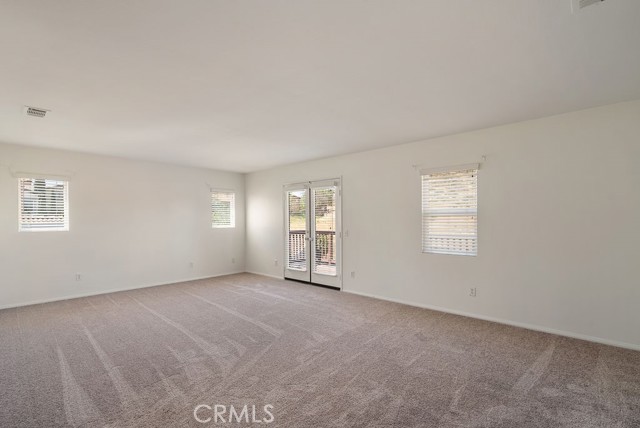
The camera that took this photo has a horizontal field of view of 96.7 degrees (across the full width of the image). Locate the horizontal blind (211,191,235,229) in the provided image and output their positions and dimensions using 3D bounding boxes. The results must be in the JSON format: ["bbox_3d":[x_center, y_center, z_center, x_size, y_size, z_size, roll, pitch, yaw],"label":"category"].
[{"bbox_3d":[-2.267,-0.115,6.699,0.100,0.890,0.614,-1,-2,43],"label":"horizontal blind"}]

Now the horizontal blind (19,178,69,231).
[{"bbox_3d":[-4.339,-0.144,4.495,0.100,0.860,0.584,-1,-2,43],"label":"horizontal blind"}]

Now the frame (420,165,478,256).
[{"bbox_3d":[1.772,-0.043,3.925,0.746,1.200,0.100,-1,-2,41],"label":"frame"}]

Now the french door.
[{"bbox_3d":[-0.175,0.385,5.645,1.514,2.040,0.120,-1,-2,41],"label":"french door"}]

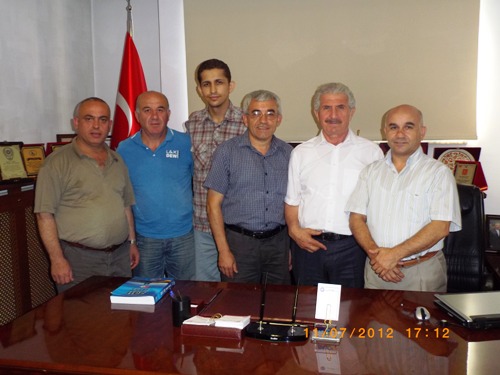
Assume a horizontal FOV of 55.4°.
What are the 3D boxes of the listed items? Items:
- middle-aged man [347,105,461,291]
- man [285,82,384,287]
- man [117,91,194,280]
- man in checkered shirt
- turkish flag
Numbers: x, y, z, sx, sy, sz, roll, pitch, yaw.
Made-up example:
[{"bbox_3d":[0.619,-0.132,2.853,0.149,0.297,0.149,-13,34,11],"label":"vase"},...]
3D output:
[{"bbox_3d":[0.730,0.414,2.305,0.540,1.610,0.350,2,6,25],"label":"middle-aged man"},{"bbox_3d":[0.433,0.354,2.369,0.520,1.722,0.330,1,6,14],"label":"man"},{"bbox_3d":[-0.499,0.348,2.568,0.500,1.715,0.330,-2,6,-8],"label":"man"},{"bbox_3d":[-0.170,0.265,2.560,0.470,1.874,0.290,-1,6,-5],"label":"man in checkered shirt"},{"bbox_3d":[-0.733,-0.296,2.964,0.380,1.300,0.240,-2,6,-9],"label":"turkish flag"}]

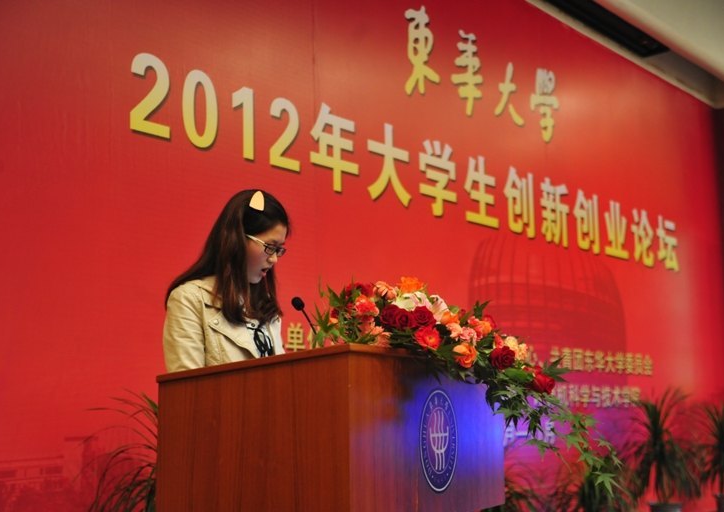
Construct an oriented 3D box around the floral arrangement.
[{"bbox_3d":[0.283,0.310,2.807,0.695,0.521,0.654,-4,-9,25],"label":"floral arrangement"}]

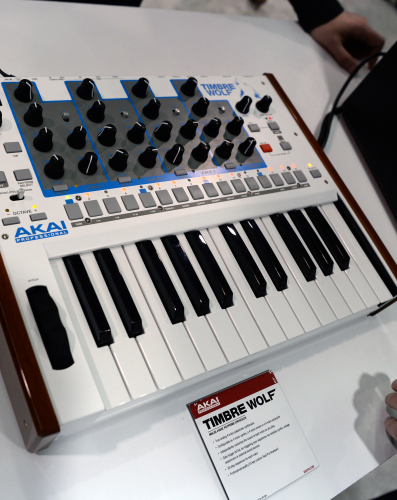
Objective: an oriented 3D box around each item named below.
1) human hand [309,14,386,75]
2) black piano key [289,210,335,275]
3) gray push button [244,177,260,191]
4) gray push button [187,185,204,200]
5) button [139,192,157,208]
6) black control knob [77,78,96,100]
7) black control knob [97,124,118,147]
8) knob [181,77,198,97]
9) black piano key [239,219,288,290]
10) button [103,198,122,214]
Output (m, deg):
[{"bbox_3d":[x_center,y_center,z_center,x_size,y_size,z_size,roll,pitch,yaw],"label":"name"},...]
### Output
[{"bbox_3d":[0.267,-0.371,0.896,0.155,0.085,0.090,7,55,-23],"label":"human hand"},{"bbox_3d":[0.125,-0.011,0.547,0.014,0.011,0.084,-13,65,-33],"label":"black piano key"},{"bbox_3d":[0.059,-0.072,0.547,0.012,0.003,0.015,-13,65,-33],"label":"gray push button"},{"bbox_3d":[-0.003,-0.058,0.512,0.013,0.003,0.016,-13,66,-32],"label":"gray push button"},{"bbox_3d":[-0.048,-0.046,0.471,0.013,0.003,0.016,-13,67,-32],"label":"button"},{"bbox_3d":[-0.114,-0.167,0.515,0.017,0.017,0.017,13,53,-18],"label":"black control knob"},{"bbox_3d":[-0.092,-0.117,0.508,0.018,0.016,0.018,-13,66,-32],"label":"black control knob"},{"bbox_3d":[-0.009,-0.192,0.586,0.018,0.017,0.018,13,55,-19],"label":"knob"},{"bbox_3d":[0.069,0.002,0.510,0.014,0.011,0.084,-13,65,-33],"label":"black piano key"},{"bbox_3d":[-0.082,-0.042,0.472,0.013,0.003,0.017,-13,66,-32],"label":"button"}]

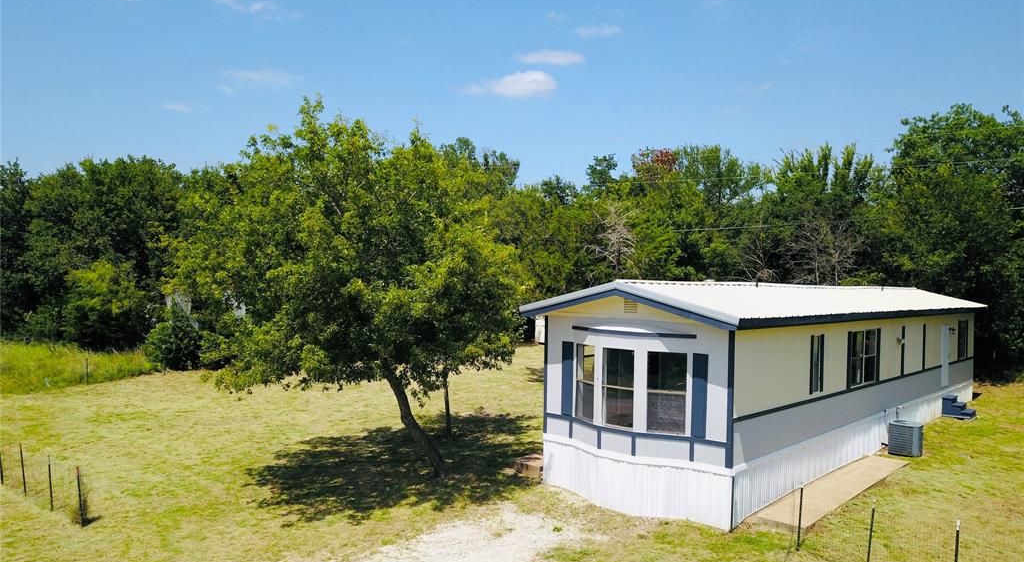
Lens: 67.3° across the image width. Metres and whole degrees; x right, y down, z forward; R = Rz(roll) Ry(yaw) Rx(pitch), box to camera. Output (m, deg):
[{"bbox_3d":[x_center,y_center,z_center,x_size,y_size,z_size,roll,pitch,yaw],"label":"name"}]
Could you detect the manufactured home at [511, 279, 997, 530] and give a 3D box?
[{"bbox_3d":[8.894,2.349,22.487,4.931,4.380,20.837,1,0,42],"label":"manufactured home"}]

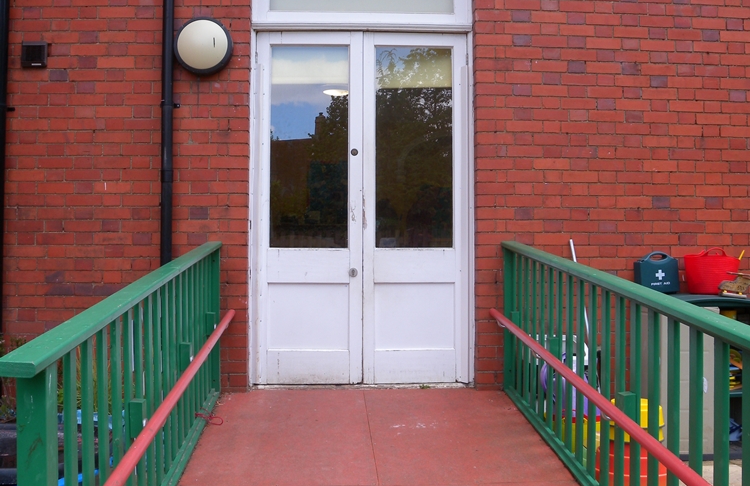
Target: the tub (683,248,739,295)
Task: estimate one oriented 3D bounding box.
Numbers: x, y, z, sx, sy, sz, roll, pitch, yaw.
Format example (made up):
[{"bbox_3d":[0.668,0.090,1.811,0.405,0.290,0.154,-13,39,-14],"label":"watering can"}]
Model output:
[{"bbox_3d":[1.965,0.166,4.720,0.325,0.280,0.325,0,-1,16],"label":"tub"}]

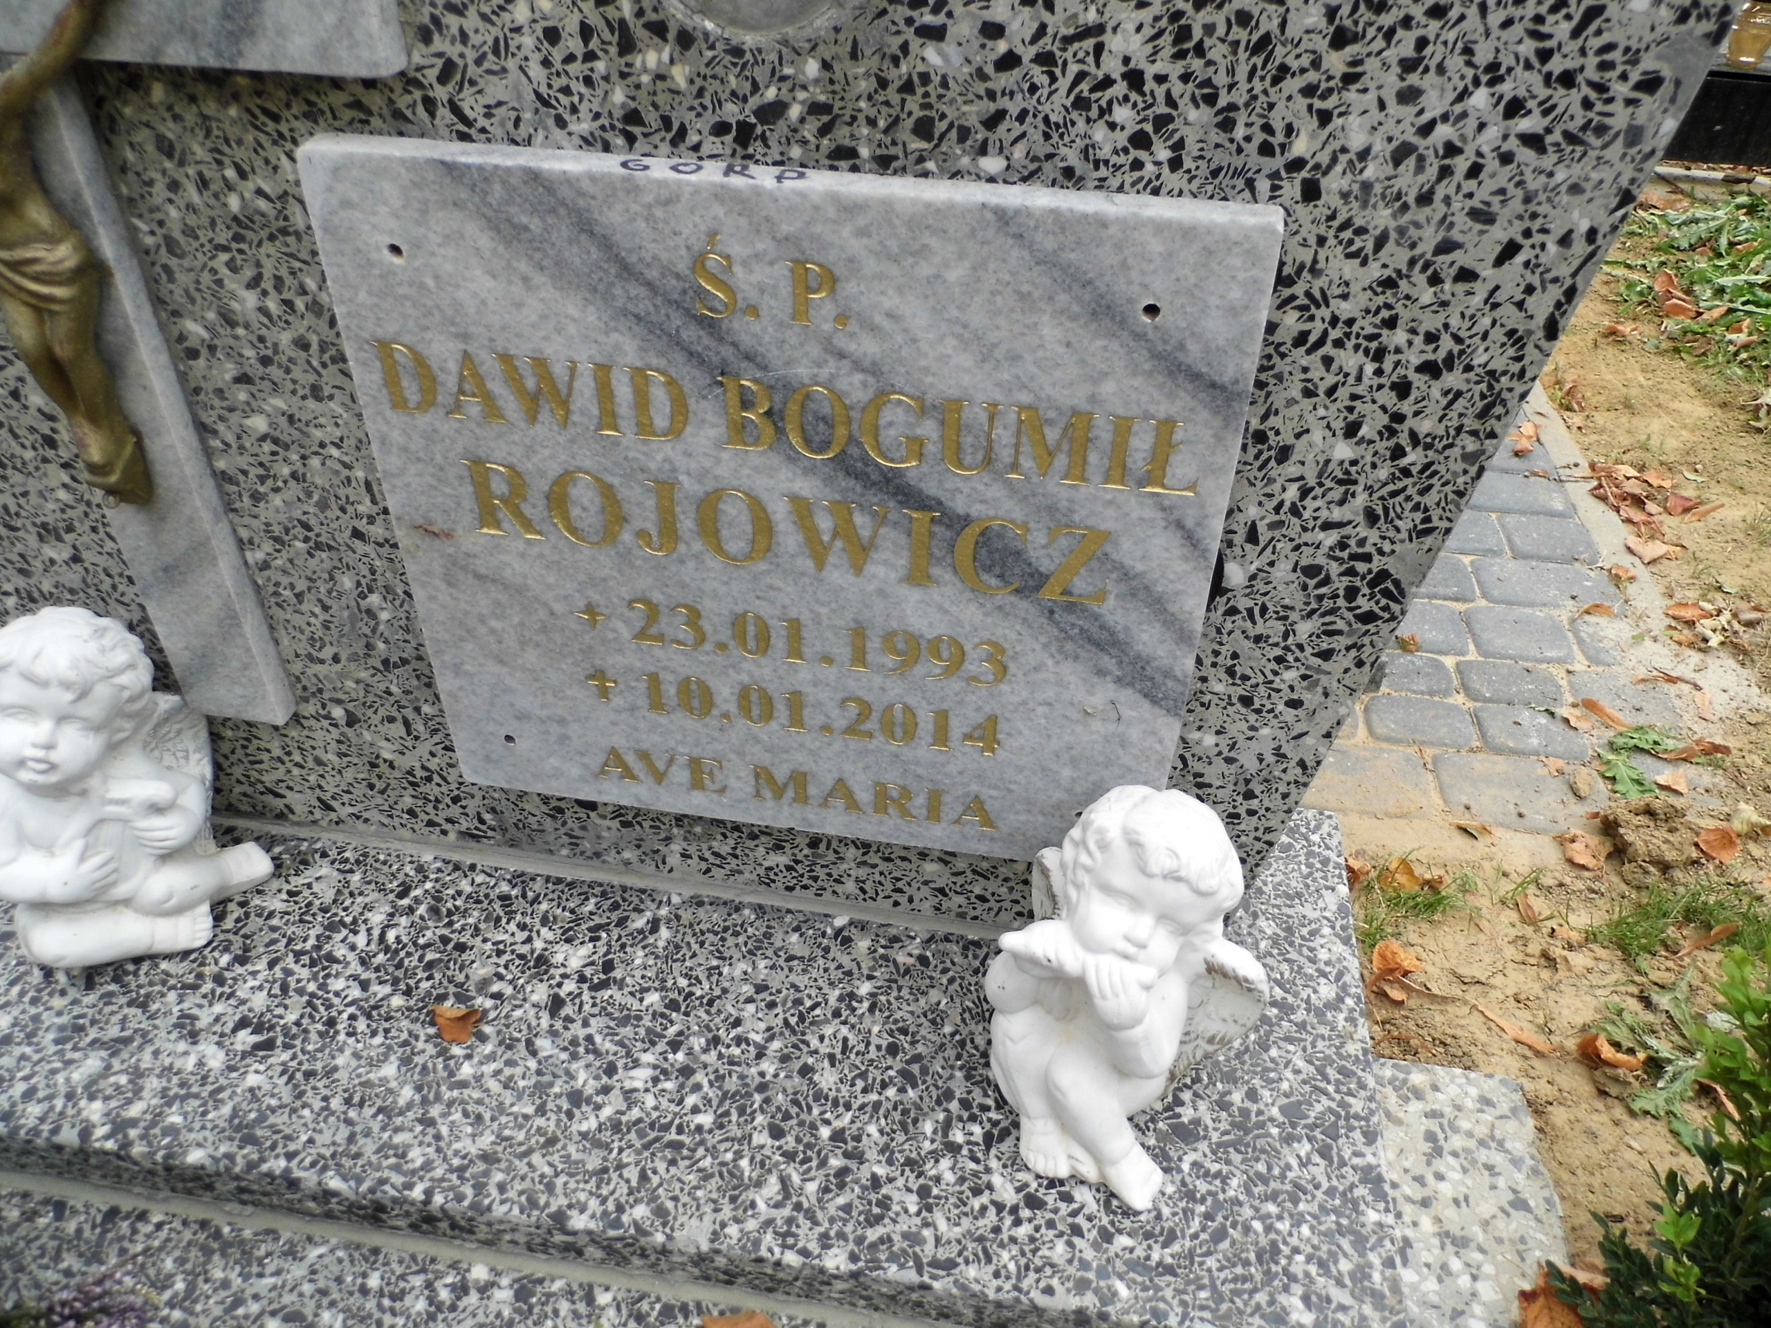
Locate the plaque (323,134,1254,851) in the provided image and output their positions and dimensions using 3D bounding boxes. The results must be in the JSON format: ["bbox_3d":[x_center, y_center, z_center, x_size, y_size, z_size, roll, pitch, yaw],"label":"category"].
[{"bbox_3d":[-0.051,-0.056,0.659,0.420,0.386,0.021,7,40,7],"label":"plaque"}]

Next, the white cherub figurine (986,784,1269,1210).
[{"bbox_3d":[0.128,0.172,0.691,0.133,0.200,0.144,24,45,25],"label":"white cherub figurine"}]

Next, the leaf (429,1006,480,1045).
[{"bbox_3d":[-0.260,0.218,0.774,0.028,0.011,0.021,3,40,2],"label":"leaf"}]

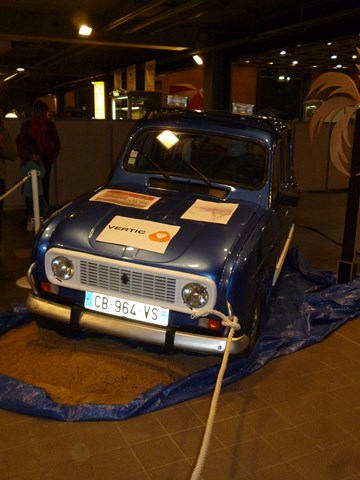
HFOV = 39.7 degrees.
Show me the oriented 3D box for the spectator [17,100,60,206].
[{"bbox_3d":[-1.929,-1.044,6.945,0.550,1.720,0.420,-5,14,-24],"label":"spectator"}]

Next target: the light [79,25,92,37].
[{"bbox_3d":[-1.609,-3.567,8.500,0.240,0.180,0.130,-2,13,-11],"label":"light"}]

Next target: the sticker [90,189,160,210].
[{"bbox_3d":[-0.378,-0.286,3.447,0.420,0.015,0.290,8,22,12],"label":"sticker"}]

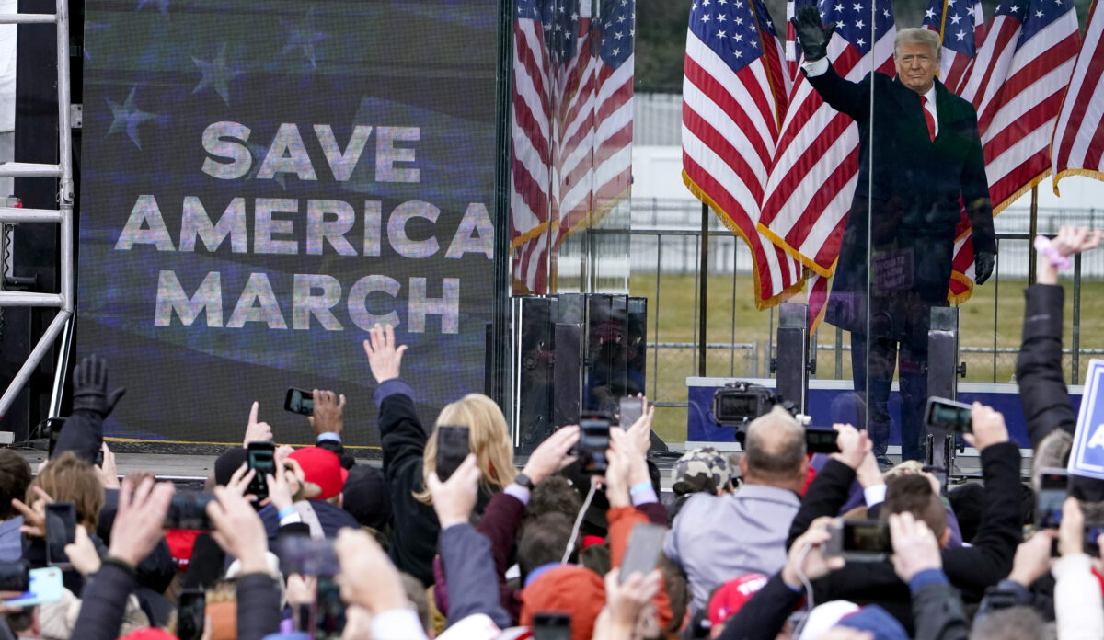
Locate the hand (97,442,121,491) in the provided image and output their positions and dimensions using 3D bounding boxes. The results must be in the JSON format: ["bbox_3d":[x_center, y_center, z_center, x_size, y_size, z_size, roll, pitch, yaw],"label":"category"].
[{"bbox_3d":[-1.330,0.439,31.000,0.060,0.160,0.075,2,3,41],"label":"hand"}]

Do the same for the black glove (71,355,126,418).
[{"bbox_3d":[-1.393,0.205,31.800,0.165,0.190,0.060,1,1,6],"label":"black glove"}]

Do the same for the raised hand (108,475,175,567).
[{"bbox_3d":[-0.862,0.425,21.700,0.120,0.185,0.085,16,-6,11],"label":"raised hand"}]

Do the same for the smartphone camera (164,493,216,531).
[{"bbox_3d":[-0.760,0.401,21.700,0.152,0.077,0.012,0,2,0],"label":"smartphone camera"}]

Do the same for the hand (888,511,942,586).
[{"bbox_3d":[0.772,0.483,22.000,0.108,0.155,0.090,-10,-6,-16],"label":"hand"}]

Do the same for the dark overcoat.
[{"bbox_3d":[1.520,-0.515,45.000,0.820,1.180,0.450,0,2,-3],"label":"dark overcoat"}]

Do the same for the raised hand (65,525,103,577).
[{"bbox_3d":[-1.144,0.563,25.300,0.085,0.130,0.070,-2,3,-41],"label":"raised hand"}]

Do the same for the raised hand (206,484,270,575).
[{"bbox_3d":[-0.658,0.438,21.700,0.110,0.185,0.085,-1,2,-23],"label":"raised hand"}]

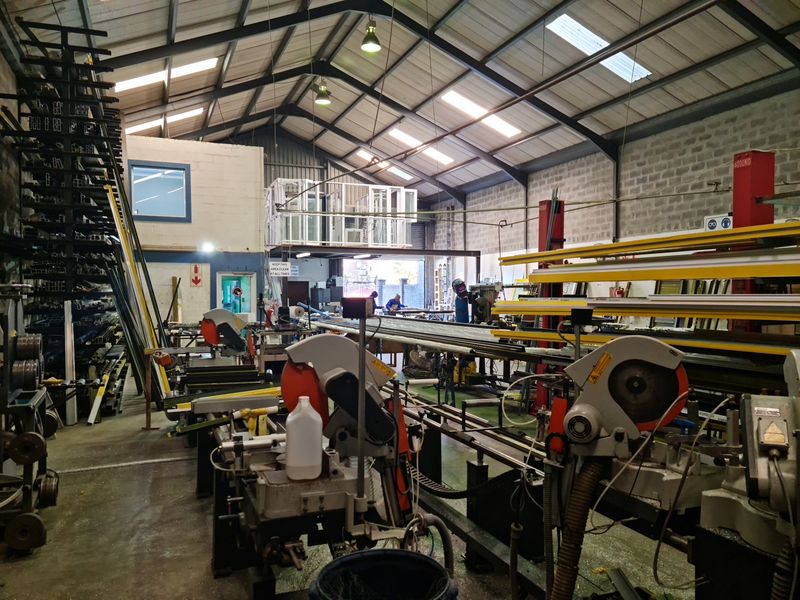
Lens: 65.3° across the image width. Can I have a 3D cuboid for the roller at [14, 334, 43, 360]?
[{"bbox_3d":[-2.830,0.365,4.750,0.170,0.210,0.210,0,1,-21],"label":"roller"}]

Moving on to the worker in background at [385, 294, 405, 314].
[{"bbox_3d":[-0.160,0.570,22.000,0.580,1.500,0.580,1,1,38],"label":"worker in background"}]

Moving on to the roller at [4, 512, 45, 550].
[{"bbox_3d":[-2.220,1.375,3.700,0.215,0.215,0.080,0,1,-14],"label":"roller"}]

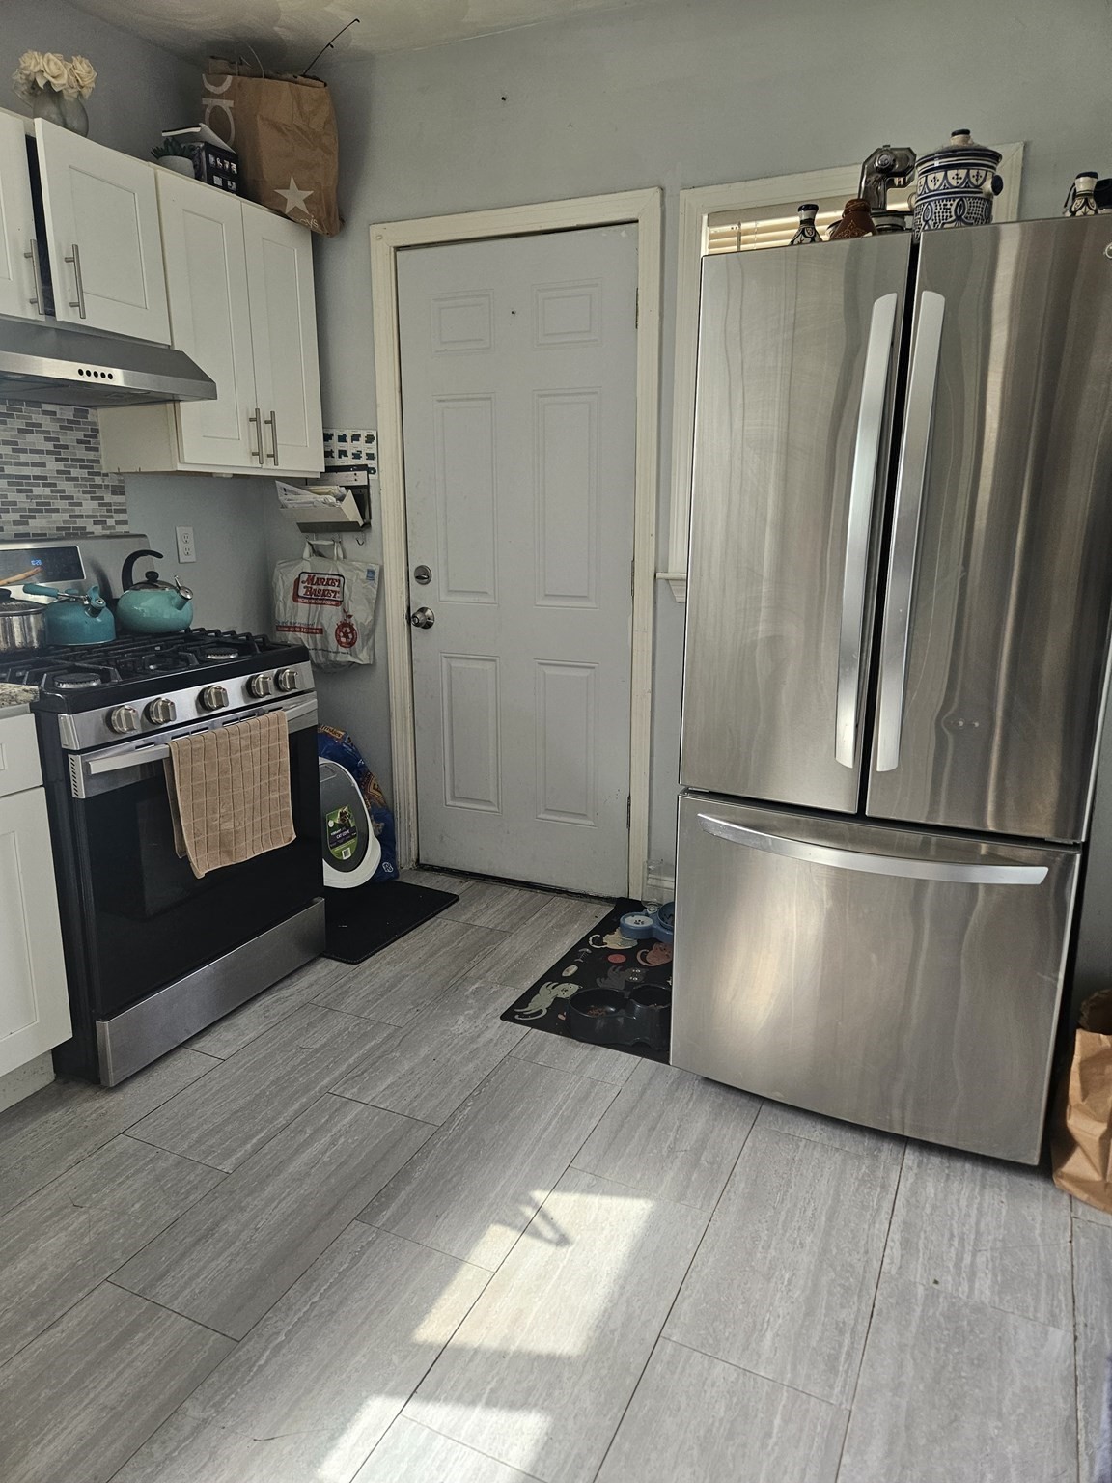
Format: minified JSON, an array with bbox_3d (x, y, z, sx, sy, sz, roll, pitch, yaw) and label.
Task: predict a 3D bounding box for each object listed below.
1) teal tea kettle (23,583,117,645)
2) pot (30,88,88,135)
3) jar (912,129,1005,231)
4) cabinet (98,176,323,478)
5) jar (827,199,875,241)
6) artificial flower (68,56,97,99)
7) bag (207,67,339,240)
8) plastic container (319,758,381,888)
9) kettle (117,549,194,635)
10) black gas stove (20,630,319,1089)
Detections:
[{"bbox_3d":[-1.235,-0.325,2.537,0.225,0.150,0.205,10,17,36],"label":"teal tea kettle"},{"bbox_3d":[-1.230,-1.536,2.452,0.140,0.165,0.140,0,14,0],"label":"pot"},{"bbox_3d":[0.731,-1.002,1.798,0.180,0.210,0.160,11,18,38],"label":"jar"},{"bbox_3d":[-1.052,-1.198,2.973,0.325,0.755,0.620,6,15,24],"label":"cabinet"},{"bbox_3d":[0.556,-0.961,1.847,0.102,0.107,0.102,6,15,24],"label":"jar"},{"bbox_3d":[-1.187,-1.664,2.468,0.075,0.095,0.075,-11,18,-37],"label":"artificial flower"},{"bbox_3d":[-0.876,-1.810,3.030,0.340,0.440,0.180,-5,15,-20],"label":"bag"},{"bbox_3d":[-0.855,0.266,3.364,0.320,0.465,0.360,10,17,35],"label":"plastic container"},{"bbox_3d":[-1.128,-0.415,2.750,0.215,0.220,0.200,6,15,21],"label":"kettle"},{"bbox_3d":[-1.142,0.207,2.612,0.695,0.950,0.765,6,15,24],"label":"black gas stove"}]

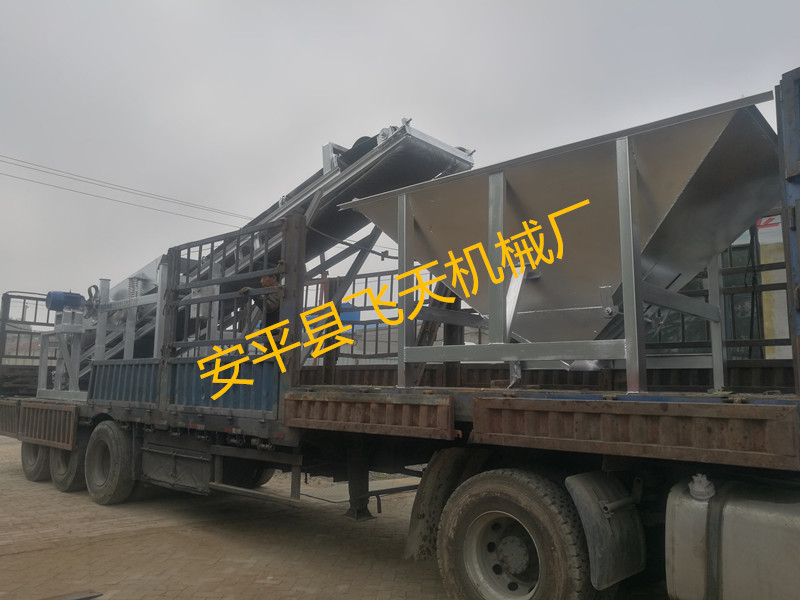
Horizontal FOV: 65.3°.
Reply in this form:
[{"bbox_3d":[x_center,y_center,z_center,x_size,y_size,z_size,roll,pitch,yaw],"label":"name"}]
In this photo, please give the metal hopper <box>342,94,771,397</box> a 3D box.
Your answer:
[{"bbox_3d":[1.286,-0.092,4.936,3.363,1.583,1.779,-6,-10,42],"label":"metal hopper"}]

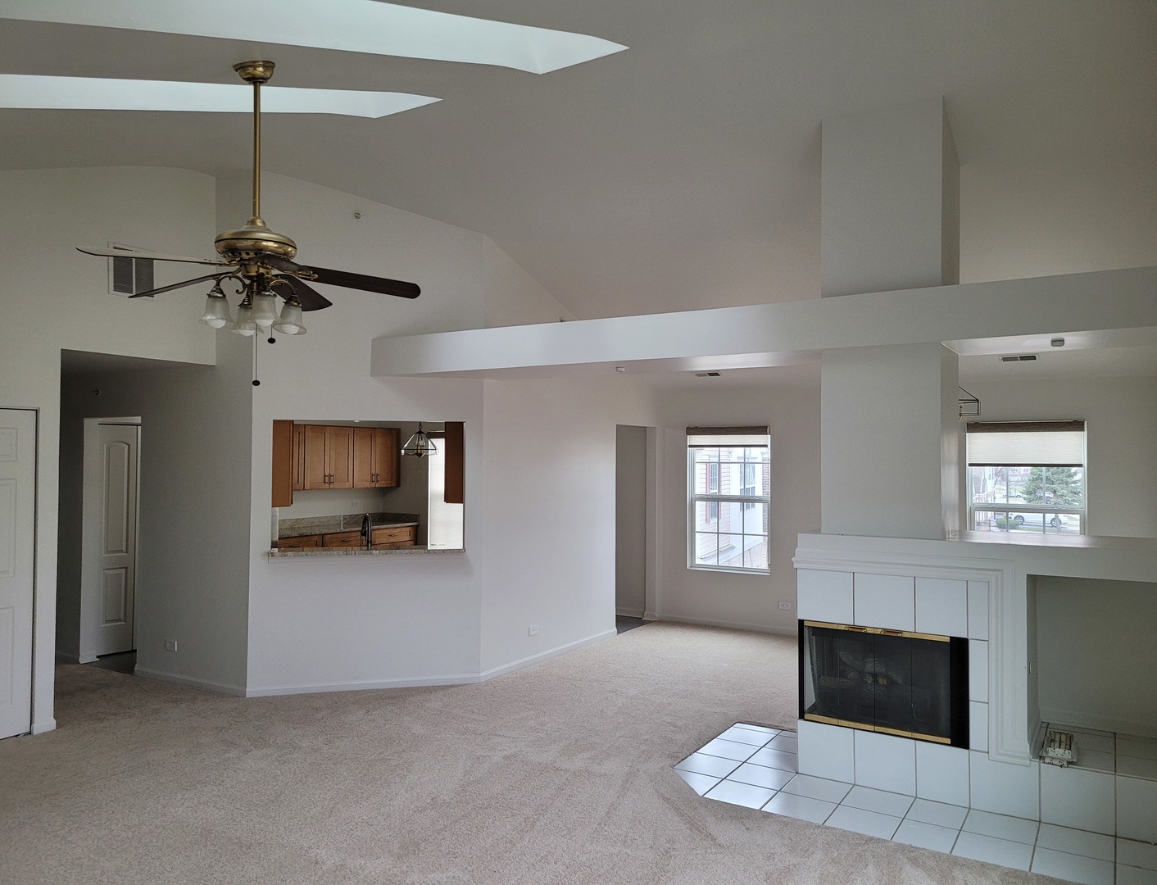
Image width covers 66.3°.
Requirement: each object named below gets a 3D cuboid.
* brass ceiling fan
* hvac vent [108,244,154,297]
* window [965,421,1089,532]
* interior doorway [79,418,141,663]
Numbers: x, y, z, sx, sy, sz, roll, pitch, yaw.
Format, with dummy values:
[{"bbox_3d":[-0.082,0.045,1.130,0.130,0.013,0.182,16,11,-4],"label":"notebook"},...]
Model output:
[{"bbox_3d":[-1.331,-1.003,3.636,1.290,1.132,1.290,0,-1,31],"label":"brass ceiling fan"},{"bbox_3d":[-3.034,-1.144,6.049,0.040,0.325,0.345,0,-1,31],"label":"hvac vent"},{"bbox_3d":[3.908,0.574,7.752,0.920,1.515,0.100,0,-1,31],"label":"window"},{"bbox_3d":[-3.795,0.818,7.265,0.765,2.050,0.130,0,-1,31],"label":"interior doorway"}]

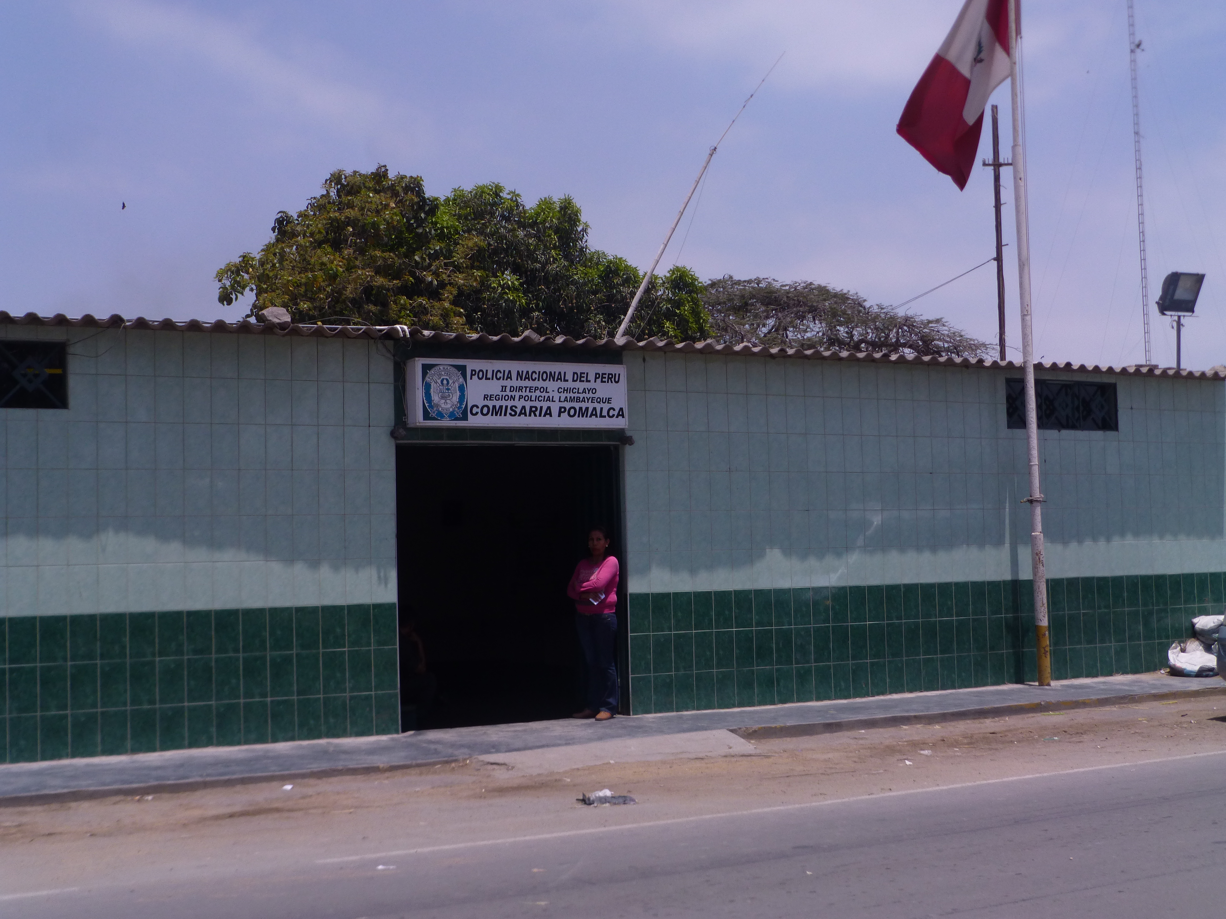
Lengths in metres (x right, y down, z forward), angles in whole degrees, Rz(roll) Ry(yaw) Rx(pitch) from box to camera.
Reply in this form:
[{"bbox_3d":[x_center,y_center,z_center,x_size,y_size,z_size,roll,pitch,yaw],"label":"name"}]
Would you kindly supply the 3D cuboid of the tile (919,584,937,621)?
[{"bbox_3d":[2.865,1.302,15.132,0.202,0.328,0.010,1,-4,-31],"label":"tile"}]

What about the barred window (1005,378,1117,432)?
[{"bbox_3d":[4.367,-0.521,16.211,1.512,0.486,0.080,1,-4,-31],"label":"barred window"}]

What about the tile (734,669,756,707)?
[{"bbox_3d":[1.118,1.925,14.031,0.200,0.318,0.010,1,-4,-30],"label":"tile"}]

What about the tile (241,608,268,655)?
[{"bbox_3d":[-2.610,1.245,12.114,0.201,0.332,0.009,1,-4,-30],"label":"tile"}]

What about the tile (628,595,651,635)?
[{"bbox_3d":[0.214,1.200,12.889,0.192,0.314,0.010,1,-4,-31],"label":"tile"}]

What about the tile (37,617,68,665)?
[{"bbox_3d":[-3.759,1.218,11.174,0.198,0.326,0.010,1,-4,-30],"label":"tile"}]

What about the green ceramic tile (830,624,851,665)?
[{"bbox_3d":[1.995,1.606,14.556,0.199,0.330,0.010,0,-4,-29],"label":"green ceramic tile"}]

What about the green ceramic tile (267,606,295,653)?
[{"bbox_3d":[-2.440,1.257,12.239,0.202,0.328,0.010,1,-4,-30],"label":"green ceramic tile"}]

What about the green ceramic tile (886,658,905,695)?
[{"bbox_3d":[2.412,1.846,14.172,0.192,0.287,0.010,1,-4,-31],"label":"green ceramic tile"}]

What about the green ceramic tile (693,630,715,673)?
[{"bbox_3d":[0.761,1.598,13.861,0.201,0.332,0.009,1,-4,-30],"label":"green ceramic tile"}]

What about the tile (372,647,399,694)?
[{"bbox_3d":[-1.700,1.574,12.450,0.200,0.330,0.010,1,-4,-30],"label":"tile"}]

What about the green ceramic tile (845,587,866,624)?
[{"bbox_3d":[2.153,1.278,14.669,0.200,0.330,0.010,1,-4,-30],"label":"green ceramic tile"}]

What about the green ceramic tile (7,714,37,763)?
[{"bbox_3d":[-3.995,1.890,11.259,0.201,0.317,0.009,1,-4,-30],"label":"green ceramic tile"}]

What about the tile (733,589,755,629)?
[{"bbox_3d":[1.103,1.268,14.085,0.201,0.332,0.009,1,-4,-30],"label":"tile"}]

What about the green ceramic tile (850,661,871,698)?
[{"bbox_3d":[2.187,1.944,14.715,0.198,0.307,0.010,0,-4,-29],"label":"green ceramic tile"}]

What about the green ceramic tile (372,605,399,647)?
[{"bbox_3d":[-1.708,1.244,12.469,0.200,0.330,0.010,1,-4,-30],"label":"green ceramic tile"}]

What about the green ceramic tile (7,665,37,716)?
[{"bbox_3d":[-3.968,1.555,11.199,0.198,0.330,0.010,0,-4,-29],"label":"green ceramic tile"}]

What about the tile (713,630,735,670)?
[{"bbox_3d":[0.919,1.585,13.806,0.198,0.326,0.010,1,-4,-30],"label":"tile"}]

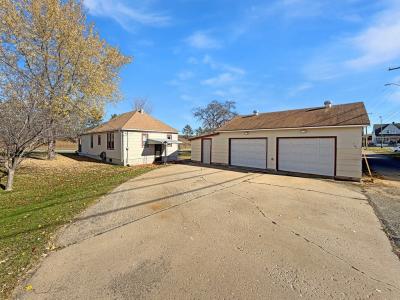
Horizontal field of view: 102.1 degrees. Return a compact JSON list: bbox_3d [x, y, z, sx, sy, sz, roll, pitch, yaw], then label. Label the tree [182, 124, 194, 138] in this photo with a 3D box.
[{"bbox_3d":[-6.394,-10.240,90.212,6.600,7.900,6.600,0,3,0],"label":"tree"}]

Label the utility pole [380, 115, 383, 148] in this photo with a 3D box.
[{"bbox_3d":[53.581,-5.141,47.752,0.450,9.400,0.450,0,3,0],"label":"utility pole"}]

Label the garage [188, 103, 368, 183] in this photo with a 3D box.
[{"bbox_3d":[5.752,-1.068,14.187,11.900,4.500,7.500,3,4,41],"label":"garage"}]

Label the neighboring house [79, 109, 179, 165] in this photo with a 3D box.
[{"bbox_3d":[-8.818,-1.611,19.283,13.200,5.250,6.400,3,4,41],"label":"neighboring house"}]

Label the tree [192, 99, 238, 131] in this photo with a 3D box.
[{"bbox_3d":[3.231,-5.422,36.301,9.700,11.200,9.700,0,3,0],"label":"tree"}]

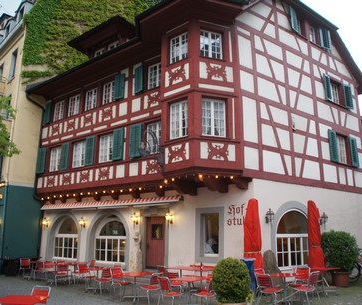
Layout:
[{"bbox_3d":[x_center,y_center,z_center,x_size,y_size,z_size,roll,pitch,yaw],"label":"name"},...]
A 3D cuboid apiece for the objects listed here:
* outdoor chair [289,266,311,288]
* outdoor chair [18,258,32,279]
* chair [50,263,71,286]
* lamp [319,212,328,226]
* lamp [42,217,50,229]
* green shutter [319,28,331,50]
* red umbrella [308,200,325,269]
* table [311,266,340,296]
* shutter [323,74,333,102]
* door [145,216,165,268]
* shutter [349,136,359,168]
[{"bbox_3d":[3.888,4.260,11.271,0.500,0.860,0.560,-7,-15,29],"label":"outdoor chair"},{"bbox_3d":[-6.873,5.138,15.194,0.540,0.840,0.480,-11,-17,42],"label":"outdoor chair"},{"bbox_3d":[-5.020,5.177,14.642,0.500,0.860,0.560,8,-15,-29],"label":"chair"},{"bbox_3d":[5.689,2.649,13.618,0.240,0.490,0.290,10,-16,-36],"label":"lamp"},{"bbox_3d":[-7.473,3.874,18.927,0.240,0.490,0.290,-10,-16,37],"label":"lamp"},{"bbox_3d":[6.826,-5.415,16.287,0.540,1.050,0.060,3,-13,-13],"label":"green shutter"},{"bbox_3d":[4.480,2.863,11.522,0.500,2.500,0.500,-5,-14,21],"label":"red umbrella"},{"bbox_3d":[4.913,4.373,11.811,0.920,0.740,0.660,10,-17,-35],"label":"table"},{"bbox_3d":[7.040,-3.067,16.414,0.060,1.282,0.520,-12,-18,42],"label":"shutter"},{"bbox_3d":[-1.056,3.797,14.576,1.084,2.095,0.100,-10,-17,36],"label":"door"},{"bbox_3d":[8.153,0.000,16.198,0.630,1.410,0.060,10,-16,-36],"label":"shutter"}]

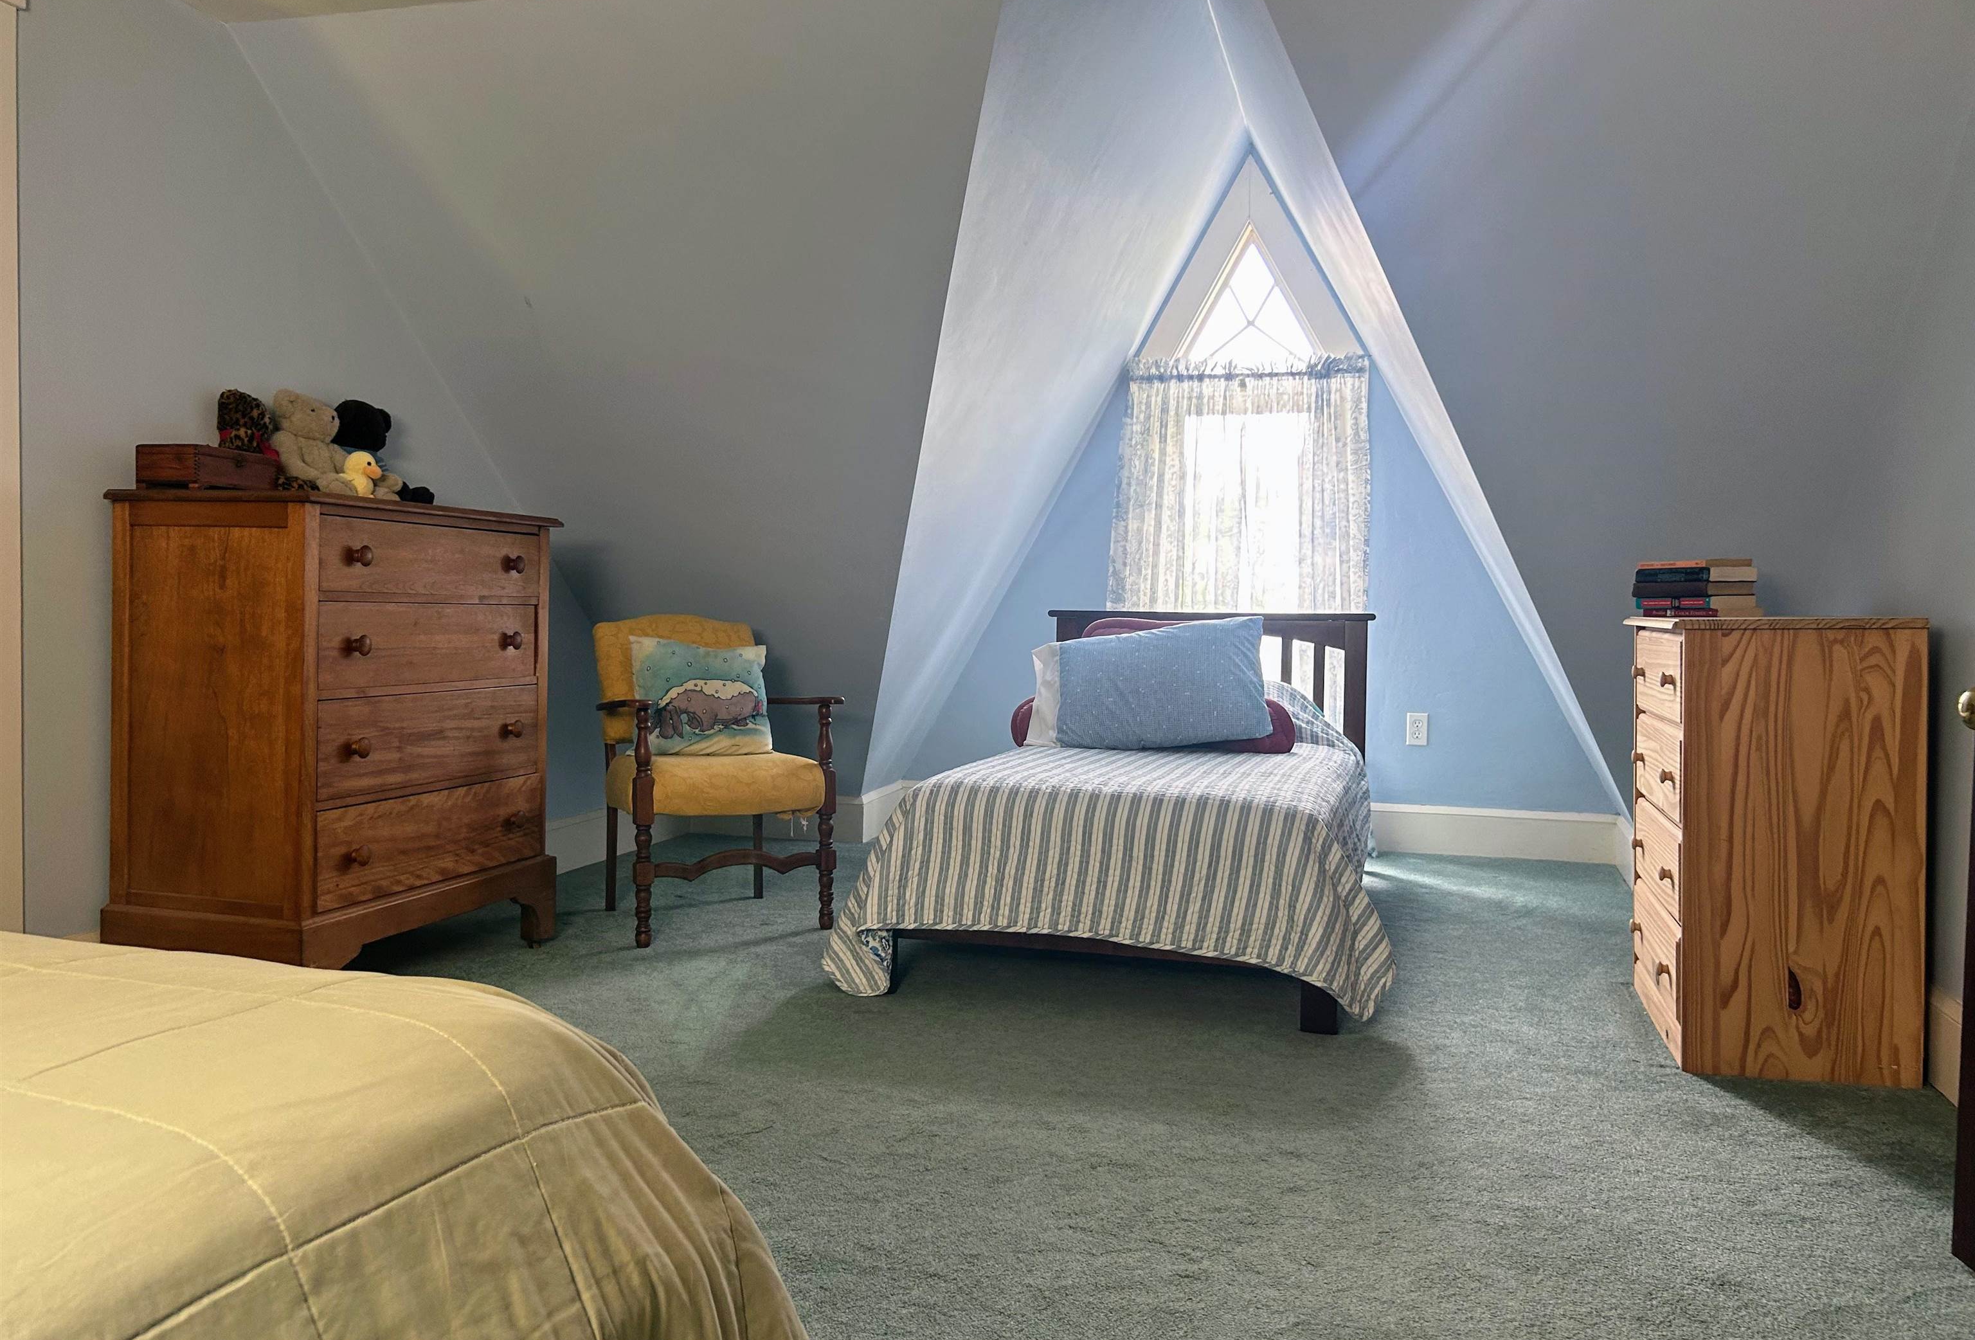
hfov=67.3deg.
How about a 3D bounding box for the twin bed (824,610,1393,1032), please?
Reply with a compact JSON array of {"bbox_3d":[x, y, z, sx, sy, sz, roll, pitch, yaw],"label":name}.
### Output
[{"bbox_3d":[0.480,0.270,4.090,1.160,0.870,2.000,1,1,16],"label":"twin bed"}]

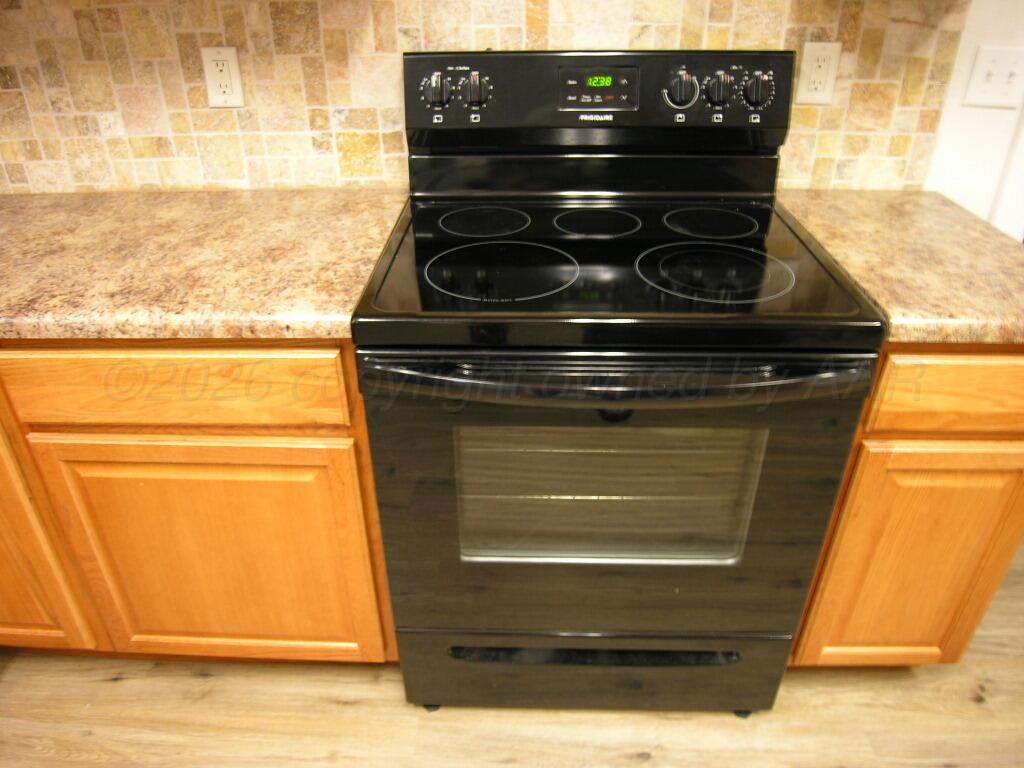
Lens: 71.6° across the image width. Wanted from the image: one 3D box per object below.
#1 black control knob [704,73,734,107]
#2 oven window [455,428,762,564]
[{"bbox_3d":[0.404,-0.568,1.367,0.046,0.046,0.029,0,13,2],"label":"black control knob"},{"bbox_3d":[0.155,0.189,1.181,0.490,0.295,0.020,0,32,2],"label":"oven window"}]

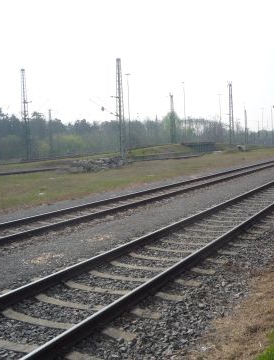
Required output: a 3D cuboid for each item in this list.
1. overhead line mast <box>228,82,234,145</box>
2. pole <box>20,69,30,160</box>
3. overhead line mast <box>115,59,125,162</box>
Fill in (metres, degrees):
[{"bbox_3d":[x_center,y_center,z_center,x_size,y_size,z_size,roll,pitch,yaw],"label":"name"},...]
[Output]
[{"bbox_3d":[18.795,-12.900,89.000,0.700,12.941,0.700,0,5,29],"label":"overhead line mast"},{"bbox_3d":[-13.821,-8.011,55.000,0.700,11.318,0.700,0,5,29],"label":"pole"},{"bbox_3d":[-1.805,-7.992,51.000,0.750,11.739,0.750,0,5,29],"label":"overhead line mast"}]

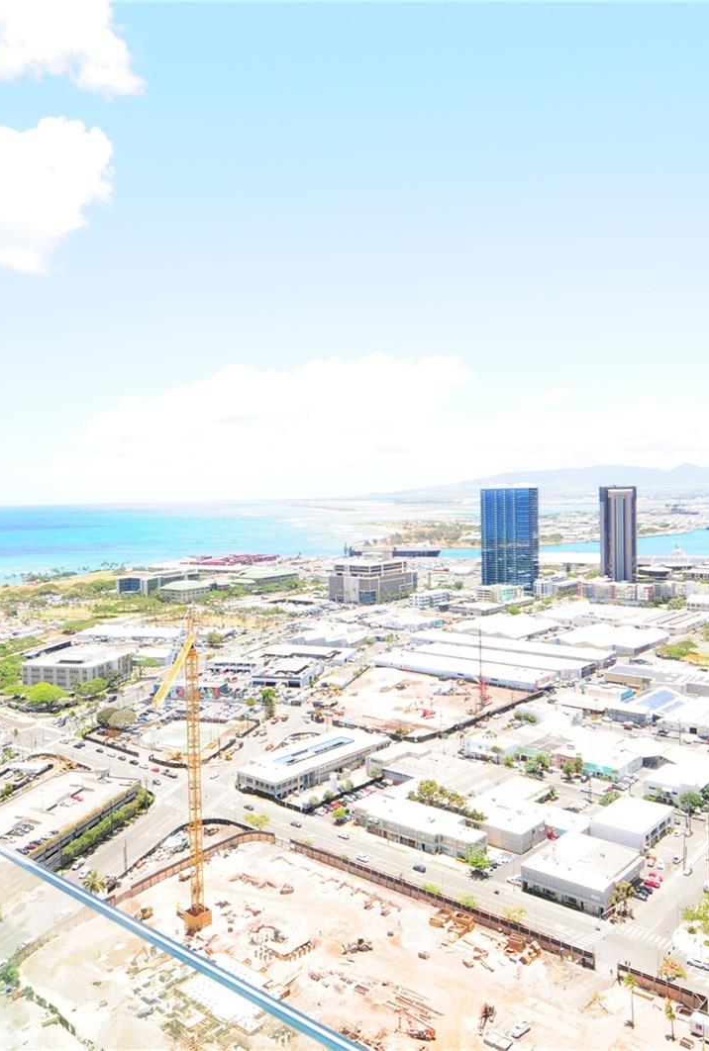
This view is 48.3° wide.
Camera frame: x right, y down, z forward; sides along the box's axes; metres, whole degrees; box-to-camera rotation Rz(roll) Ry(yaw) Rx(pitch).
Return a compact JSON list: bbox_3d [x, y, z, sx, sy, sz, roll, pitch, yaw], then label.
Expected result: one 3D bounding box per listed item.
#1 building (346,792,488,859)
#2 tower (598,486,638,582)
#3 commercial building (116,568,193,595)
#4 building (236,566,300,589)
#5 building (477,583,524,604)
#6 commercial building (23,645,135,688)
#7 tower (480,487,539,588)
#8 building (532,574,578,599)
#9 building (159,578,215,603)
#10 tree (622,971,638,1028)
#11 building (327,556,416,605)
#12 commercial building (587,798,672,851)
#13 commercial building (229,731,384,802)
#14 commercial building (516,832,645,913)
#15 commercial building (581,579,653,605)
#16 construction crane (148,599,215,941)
[{"bbox_3d":[22.880,103.250,272.070,47.500,6.400,15.000,1,3,41],"label":"building"},{"bbox_3d":[333.956,13.131,999.624,34.500,125.000,34.500,-1,2,3],"label":"tower"},{"bbox_3d":[-263.560,76.724,1064.075,51.434,20.902,99.261,0,3,27],"label":"commercial building"},{"bbox_3d":[-118.137,72.864,1099.300,35.749,19.000,95.692,0,3,33],"label":"building"},{"bbox_3d":[161.711,74.828,877.370,29.005,19.495,50.783,1,3,42],"label":"building"},{"bbox_3d":[-187.692,98.111,543.528,50.778,15.796,54.898,-1,2,15],"label":"commercial building"},{"bbox_3d":[189.060,17.916,964.779,63.926,125.000,22.297,0,3,37],"label":"tower"},{"bbox_3d":[233.370,70.130,911.780,28.000,16.500,60.000,1,3,41],"label":"building"},{"bbox_3d":[-195.700,77.070,919.570,39.000,18.500,38.000,1,3,41],"label":"building"},{"bbox_3d":[62.978,107.928,179.679,3.200,13.200,3.200,-1,2,0],"label":"tree"},{"bbox_3d":[22.190,62.473,924.514,61.821,47.000,84.505,1,3,42],"label":"building"},{"bbox_3d":[95.880,102.100,271.990,17.000,5.900,29.200,1,3,41],"label":"commercial building"},{"bbox_3d":[-18.411,105.871,355.768,27.791,7.200,69.098,1,3,41],"label":"commercial building"},{"bbox_3d":[68.000,103.370,235.090,25.300,7.200,27.500,1,3,41],"label":"commercial building"},{"bbox_3d":[275.050,70.830,825.160,71.000,20.000,22.000,1,3,41],"label":"commercial building"},{"bbox_3d":[-41.020,66.660,191.580,6.500,88.000,79.000,-1,2,-7],"label":"construction crane"}]

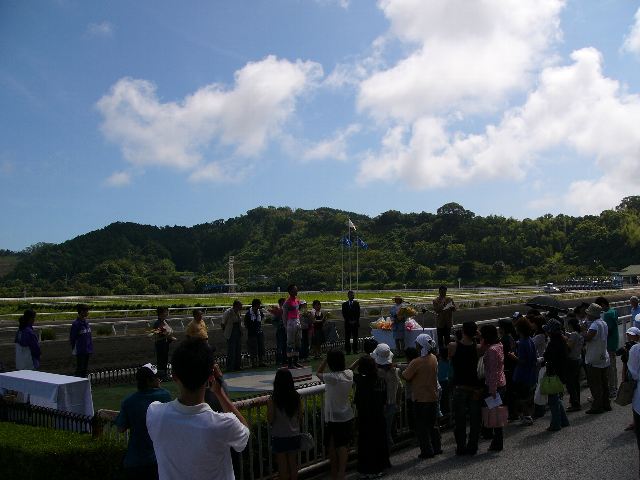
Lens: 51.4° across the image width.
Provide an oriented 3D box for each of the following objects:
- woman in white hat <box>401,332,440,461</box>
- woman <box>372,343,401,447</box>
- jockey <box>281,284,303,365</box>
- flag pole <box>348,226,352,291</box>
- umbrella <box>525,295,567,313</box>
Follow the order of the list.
[{"bbox_3d":[1.275,1.962,8.400,0.500,1.560,0.420,2,-3,-29],"label":"woman in white hat"},{"bbox_3d":[0.896,2.099,8.900,0.460,1.460,0.360,1,-3,-22],"label":"woman"},{"bbox_3d":[-0.565,1.715,13.200,0.480,1.650,0.340,3,-4,-41],"label":"jockey"},{"bbox_3d":[4.811,2.524,105.000,0.200,11.200,0.200,0,-3,0],"label":"flag pole"},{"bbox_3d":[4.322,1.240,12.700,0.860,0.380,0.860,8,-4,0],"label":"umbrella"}]

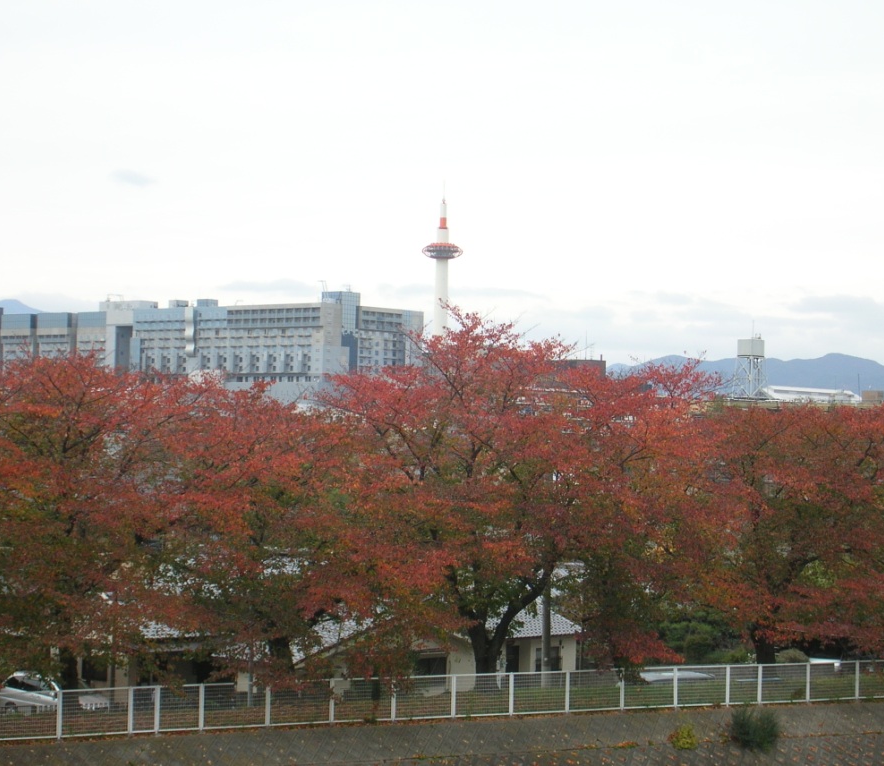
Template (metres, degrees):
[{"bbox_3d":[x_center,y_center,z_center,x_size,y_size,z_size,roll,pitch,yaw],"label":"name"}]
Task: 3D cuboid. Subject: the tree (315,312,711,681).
[{"bbox_3d":[2.350,3.610,79.000,12.100,11.600,11.000,1,-1,0],"label":"tree"}]

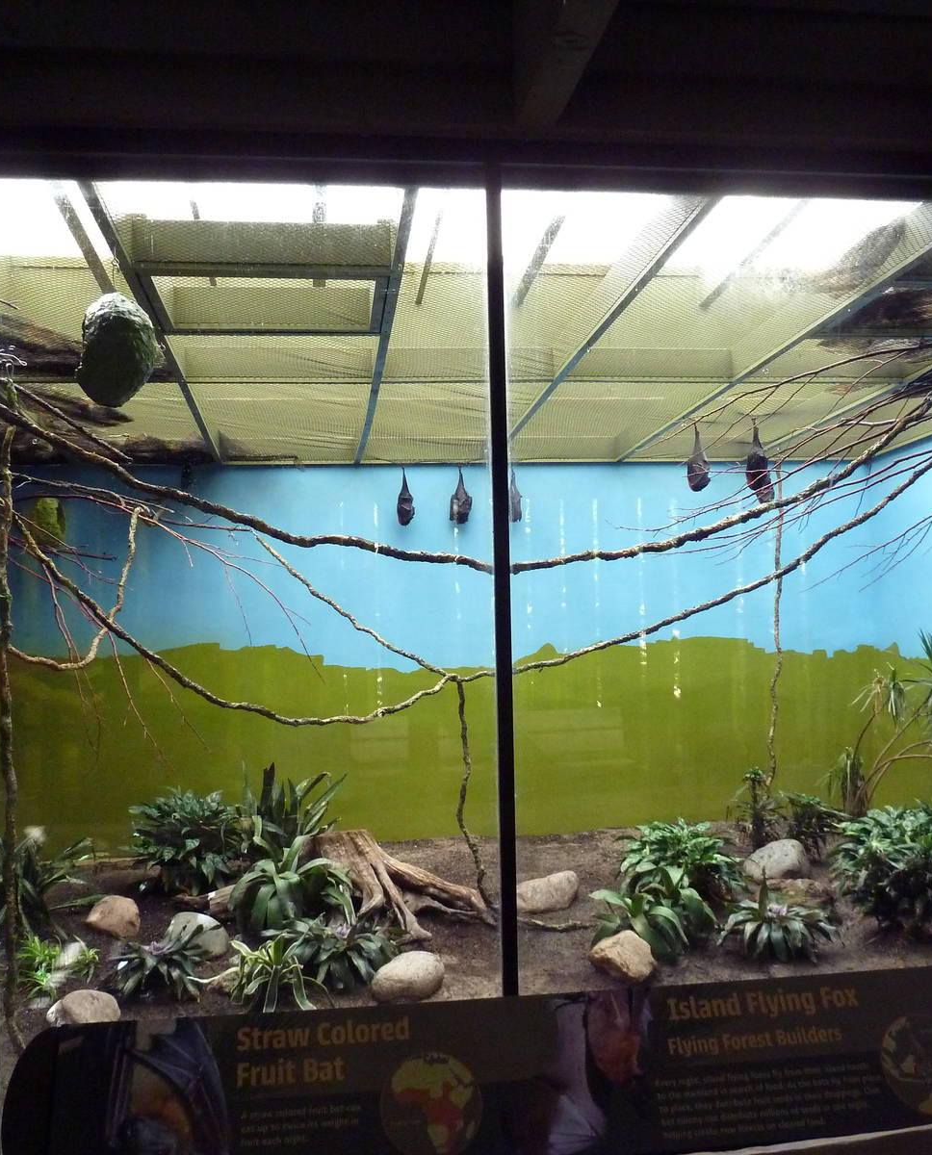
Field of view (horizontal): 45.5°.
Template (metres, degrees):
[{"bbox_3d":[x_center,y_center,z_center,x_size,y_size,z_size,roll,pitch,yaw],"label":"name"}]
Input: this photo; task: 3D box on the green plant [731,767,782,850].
[{"bbox_3d":[1.411,1.126,5.403,0.238,0.391,0.226,-1,1,14],"label":"green plant"}]

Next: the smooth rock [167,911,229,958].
[{"bbox_3d":[-1.004,1.340,4.173,0.229,0.164,0.194,-1,1,-14],"label":"smooth rock"}]

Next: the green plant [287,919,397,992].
[{"bbox_3d":[-0.440,1.314,3.934,0.405,0.193,0.385,-1,1,-7],"label":"green plant"}]

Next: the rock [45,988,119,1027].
[{"bbox_3d":[-1.183,1.345,3.442,0.222,0.119,0.189,-1,0,-19],"label":"rock"}]

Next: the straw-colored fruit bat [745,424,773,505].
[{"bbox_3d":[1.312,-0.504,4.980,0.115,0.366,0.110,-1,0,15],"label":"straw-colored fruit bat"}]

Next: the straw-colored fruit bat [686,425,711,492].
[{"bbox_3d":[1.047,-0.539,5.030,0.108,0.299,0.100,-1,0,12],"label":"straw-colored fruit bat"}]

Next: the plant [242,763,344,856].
[{"bbox_3d":[-0.804,1.128,5.171,0.470,0.490,0.423,-1,1,-9],"label":"plant"}]

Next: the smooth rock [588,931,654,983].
[{"bbox_3d":[0.532,1.288,3.788,0.223,0.162,0.190,-1,0,8],"label":"smooth rock"}]

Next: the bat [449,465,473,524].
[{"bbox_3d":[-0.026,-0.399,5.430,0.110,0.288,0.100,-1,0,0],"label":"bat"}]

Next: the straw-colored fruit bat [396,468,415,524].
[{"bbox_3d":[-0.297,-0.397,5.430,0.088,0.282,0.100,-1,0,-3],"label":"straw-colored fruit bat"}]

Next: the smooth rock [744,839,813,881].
[{"bbox_3d":[1.343,1.231,4.836,0.297,0.171,0.253,-1,0,15],"label":"smooth rock"}]

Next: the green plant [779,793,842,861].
[{"bbox_3d":[1.586,1.147,5.103,0.285,0.304,0.270,-1,0,17],"label":"green plant"}]

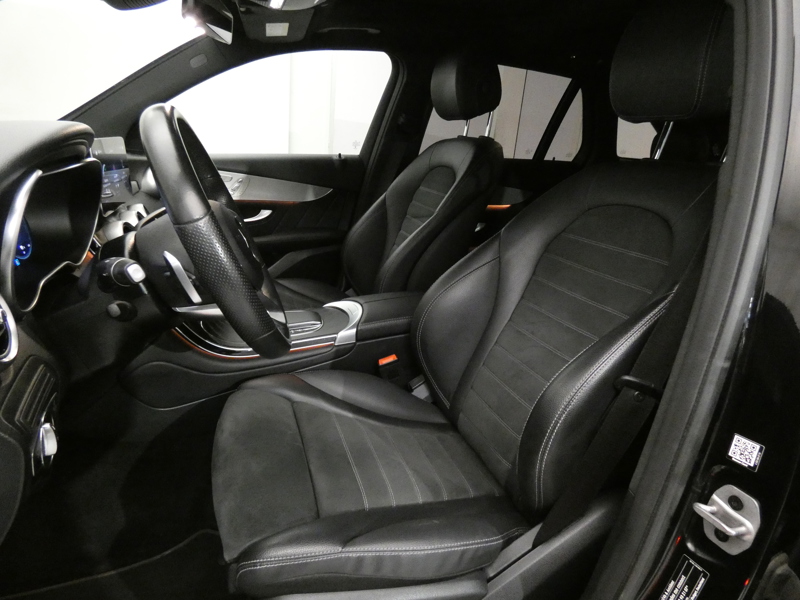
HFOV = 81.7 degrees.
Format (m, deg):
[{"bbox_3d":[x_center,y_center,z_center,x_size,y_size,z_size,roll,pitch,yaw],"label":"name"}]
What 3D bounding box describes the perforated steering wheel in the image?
[{"bbox_3d":[-0.255,-0.081,0.648,0.085,0.365,0.370,-25,27,-9],"label":"perforated steering wheel"}]

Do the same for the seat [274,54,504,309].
[{"bbox_3d":[-0.110,-0.270,1.450,0.850,0.990,0.540,-2,21,-20],"label":"seat"}]

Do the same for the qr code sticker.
[{"bbox_3d":[0.328,0.145,0.439,0.001,0.026,0.026,7,10,-31],"label":"qr code sticker"}]

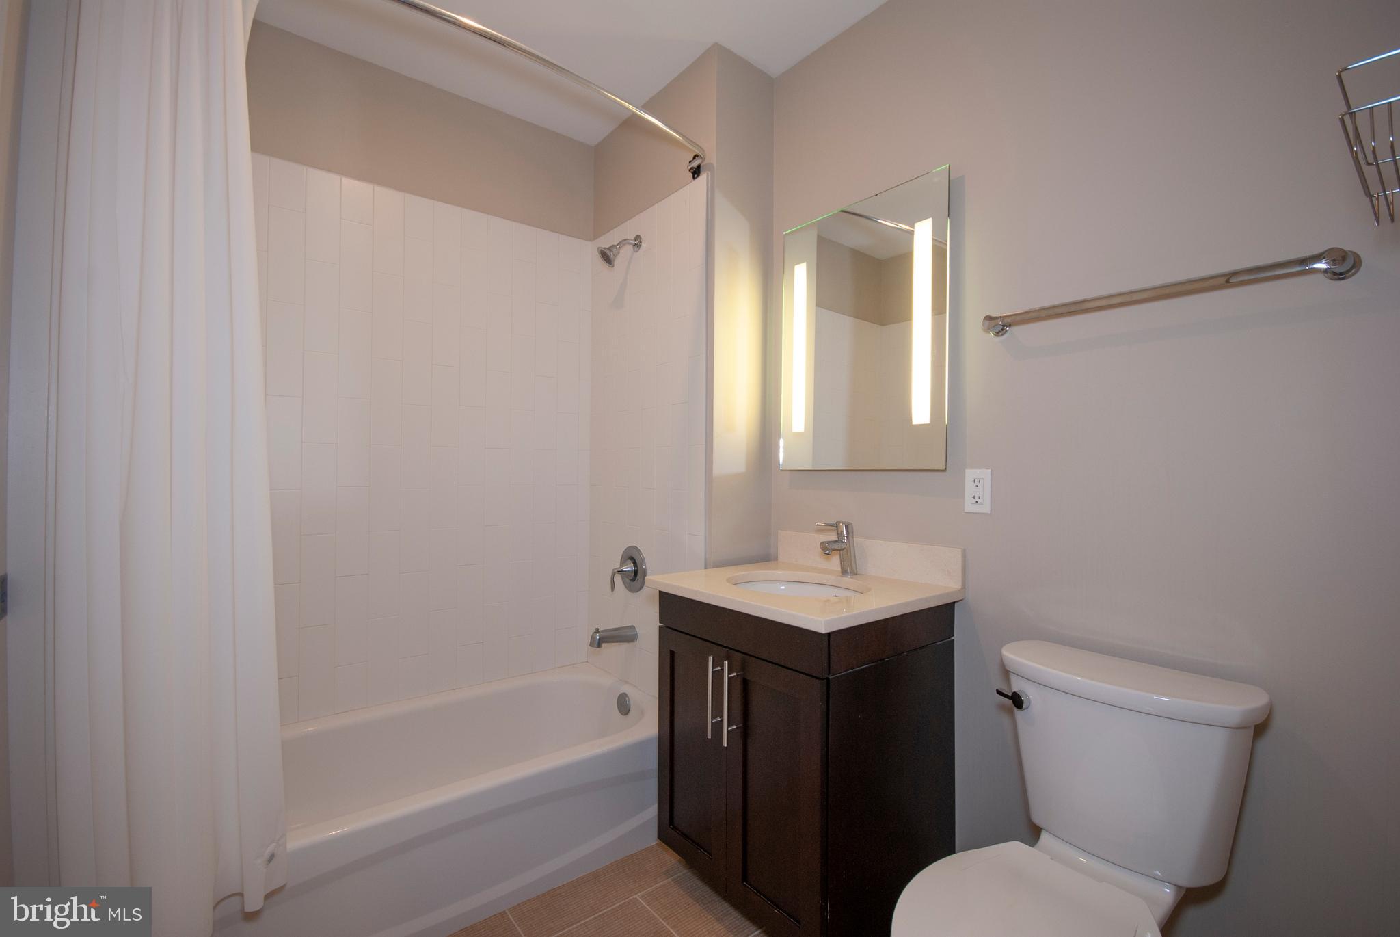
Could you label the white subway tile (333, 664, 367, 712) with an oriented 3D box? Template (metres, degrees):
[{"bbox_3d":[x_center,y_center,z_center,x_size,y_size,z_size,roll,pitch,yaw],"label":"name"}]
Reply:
[{"bbox_3d":[-1.211,0.760,2.029,0.098,0.159,0.010,1,-1,-37],"label":"white subway tile"}]

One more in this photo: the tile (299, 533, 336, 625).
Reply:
[{"bbox_3d":[-1.285,0.377,1.970,0.099,0.305,0.009,1,0,-37],"label":"tile"}]

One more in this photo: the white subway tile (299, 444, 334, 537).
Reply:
[{"bbox_3d":[-1.288,0.070,1.979,0.098,0.307,0.010,1,-1,-38],"label":"white subway tile"}]

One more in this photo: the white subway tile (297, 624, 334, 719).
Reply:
[{"bbox_3d":[-1.291,0.686,1.970,0.098,0.307,0.010,1,-1,-37],"label":"white subway tile"}]

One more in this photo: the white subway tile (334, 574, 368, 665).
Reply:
[{"bbox_3d":[-1.208,0.525,2.030,0.098,0.305,0.009,1,-1,-36],"label":"white subway tile"}]

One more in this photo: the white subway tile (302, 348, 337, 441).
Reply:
[{"bbox_3d":[-1.279,-0.236,1.971,0.099,0.305,0.009,1,0,-37],"label":"white subway tile"}]

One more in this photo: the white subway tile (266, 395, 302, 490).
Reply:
[{"bbox_3d":[-1.367,-0.083,1.920,0.098,0.306,0.010,1,-1,-37],"label":"white subway tile"}]

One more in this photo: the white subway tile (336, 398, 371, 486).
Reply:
[{"bbox_3d":[-1.209,-0.090,2.043,0.098,0.307,0.010,1,-1,-38],"label":"white subway tile"}]

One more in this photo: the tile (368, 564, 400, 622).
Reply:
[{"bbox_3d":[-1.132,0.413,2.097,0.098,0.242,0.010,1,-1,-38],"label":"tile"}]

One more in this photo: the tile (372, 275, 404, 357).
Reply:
[{"bbox_3d":[-1.127,-0.547,2.112,0.098,0.307,0.010,1,-1,-38],"label":"tile"}]

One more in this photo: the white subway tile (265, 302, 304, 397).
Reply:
[{"bbox_3d":[-1.365,-0.391,1.924,0.098,0.306,0.010,1,-1,-37],"label":"white subway tile"}]

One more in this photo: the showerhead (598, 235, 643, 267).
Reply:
[{"bbox_3d":[-0.316,-0.847,2.263,0.175,0.157,0.086,1,-1,-38],"label":"showerhead"}]

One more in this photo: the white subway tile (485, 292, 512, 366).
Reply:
[{"bbox_3d":[-0.802,-0.537,2.332,0.098,0.305,0.009,1,-1,-36],"label":"white subway tile"}]

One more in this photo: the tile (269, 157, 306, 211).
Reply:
[{"bbox_3d":[-1.362,-0.931,1.933,0.098,0.151,0.010,1,-1,-38],"label":"tile"}]

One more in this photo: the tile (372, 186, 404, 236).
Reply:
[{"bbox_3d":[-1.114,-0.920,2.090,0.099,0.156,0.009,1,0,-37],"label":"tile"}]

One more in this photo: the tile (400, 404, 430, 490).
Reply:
[{"bbox_3d":[-1.042,-0.084,2.149,0.099,0.305,0.009,1,0,-37],"label":"tile"}]

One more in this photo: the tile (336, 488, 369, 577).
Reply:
[{"bbox_3d":[-1.208,0.218,2.036,0.098,0.306,0.010,1,-1,-37],"label":"tile"}]

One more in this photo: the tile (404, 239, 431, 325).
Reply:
[{"bbox_3d":[-1.041,-0.693,2.158,0.098,0.305,0.009,1,-1,-36],"label":"tile"}]

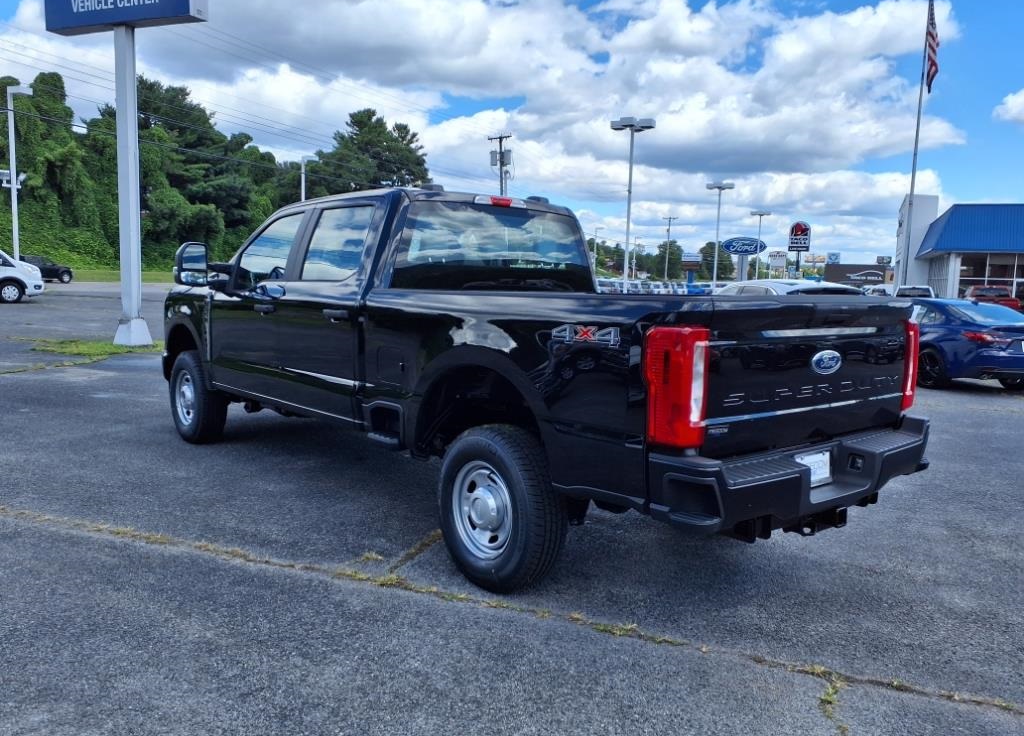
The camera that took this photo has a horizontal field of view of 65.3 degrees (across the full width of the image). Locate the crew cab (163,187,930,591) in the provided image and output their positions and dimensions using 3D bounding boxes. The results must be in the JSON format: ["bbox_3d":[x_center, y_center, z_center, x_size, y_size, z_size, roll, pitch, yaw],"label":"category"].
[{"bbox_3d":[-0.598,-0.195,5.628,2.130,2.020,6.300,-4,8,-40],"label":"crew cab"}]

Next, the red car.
[{"bbox_3d":[19.950,-2.581,33.652,2.020,1.920,5.800,4,7,25],"label":"red car"}]

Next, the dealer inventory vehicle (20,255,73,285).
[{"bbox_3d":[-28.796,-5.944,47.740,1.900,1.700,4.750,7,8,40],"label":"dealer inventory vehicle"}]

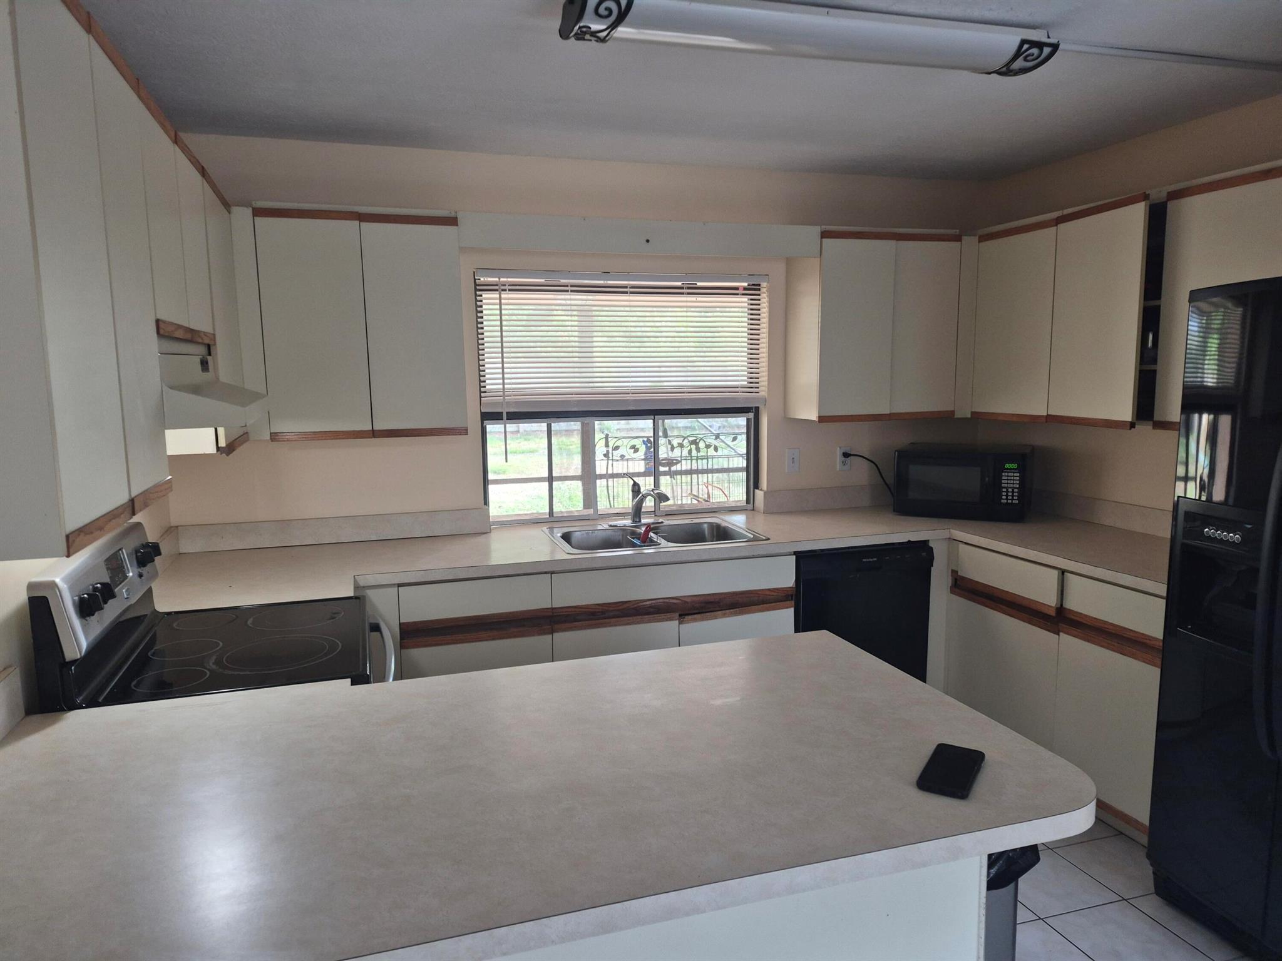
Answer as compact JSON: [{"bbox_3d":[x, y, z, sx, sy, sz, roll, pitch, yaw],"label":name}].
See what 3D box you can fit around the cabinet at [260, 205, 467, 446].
[{"bbox_3d":[-1.047,-0.574,3.237,0.698,0.810,0.311,-3,8,-18],"label":"cabinet"}]

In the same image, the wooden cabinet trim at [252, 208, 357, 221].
[{"bbox_3d":[-1.171,-0.934,2.997,0.349,0.030,0.021,-3,8,-18],"label":"wooden cabinet trim"}]

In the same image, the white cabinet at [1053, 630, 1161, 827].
[{"bbox_3d":[1.868,0.831,2.926,0.580,0.538,0.552,-3,8,-18],"label":"white cabinet"}]

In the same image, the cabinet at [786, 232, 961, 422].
[{"bbox_3d":[1.063,-0.694,3.930,0.712,0.818,0.311,-3,8,-18],"label":"cabinet"}]

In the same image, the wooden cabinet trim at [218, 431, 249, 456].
[{"bbox_3d":[-1.290,-0.114,2.701,0.022,0.032,0.502,-3,8,-18],"label":"wooden cabinet trim"}]

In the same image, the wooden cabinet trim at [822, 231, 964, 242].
[{"bbox_3d":[1.104,-1.067,3.744,0.714,0.031,0.021,-3,8,-18],"label":"wooden cabinet trim"}]

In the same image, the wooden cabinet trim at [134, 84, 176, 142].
[{"bbox_3d":[-1.040,-0.780,1.815,0.022,0.032,0.354,-3,8,-18],"label":"wooden cabinet trim"}]

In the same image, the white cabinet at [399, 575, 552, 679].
[{"bbox_3d":[-0.637,0.707,3.216,0.521,0.792,0.510,-3,8,-18],"label":"white cabinet"}]

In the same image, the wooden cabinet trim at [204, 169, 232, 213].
[{"bbox_3d":[-1.304,-0.881,2.605,0.021,0.031,0.548,-3,8,-18],"label":"wooden cabinet trim"}]

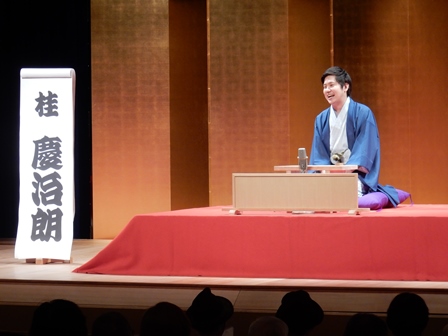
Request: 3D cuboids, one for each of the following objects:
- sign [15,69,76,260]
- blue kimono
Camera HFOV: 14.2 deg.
[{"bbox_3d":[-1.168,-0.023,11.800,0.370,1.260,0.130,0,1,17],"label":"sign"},{"bbox_3d":[0.837,-0.099,11.900,0.570,0.720,0.700,0,1,26],"label":"blue kimono"}]

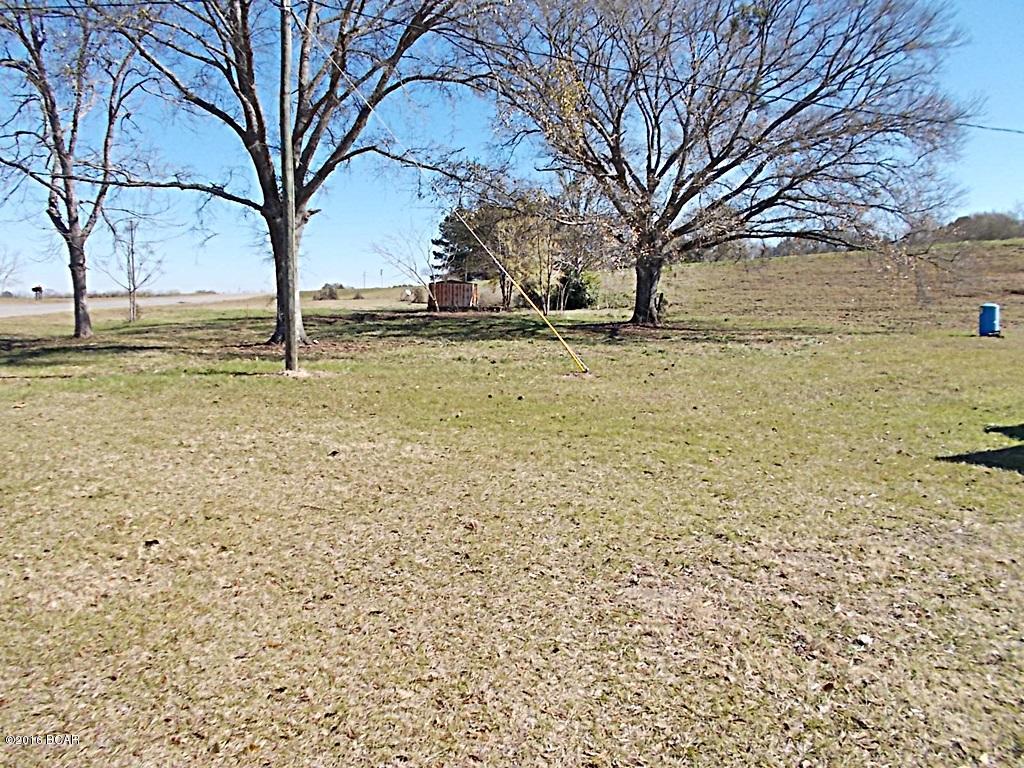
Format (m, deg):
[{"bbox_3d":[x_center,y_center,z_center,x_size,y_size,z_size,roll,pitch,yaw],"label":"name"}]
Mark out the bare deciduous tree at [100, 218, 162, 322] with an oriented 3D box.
[{"bbox_3d":[-21.711,-6.410,44.000,3.200,5.700,3.200,0,7,0],"label":"bare deciduous tree"}]

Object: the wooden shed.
[{"bbox_3d":[-4.608,-7.001,61.000,3.450,2.340,3.300,1,7,2],"label":"wooden shed"}]

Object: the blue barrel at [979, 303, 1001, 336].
[{"bbox_3d":[15.475,-2.072,24.900,0.580,0.970,0.580,4,8,32],"label":"blue barrel"}]

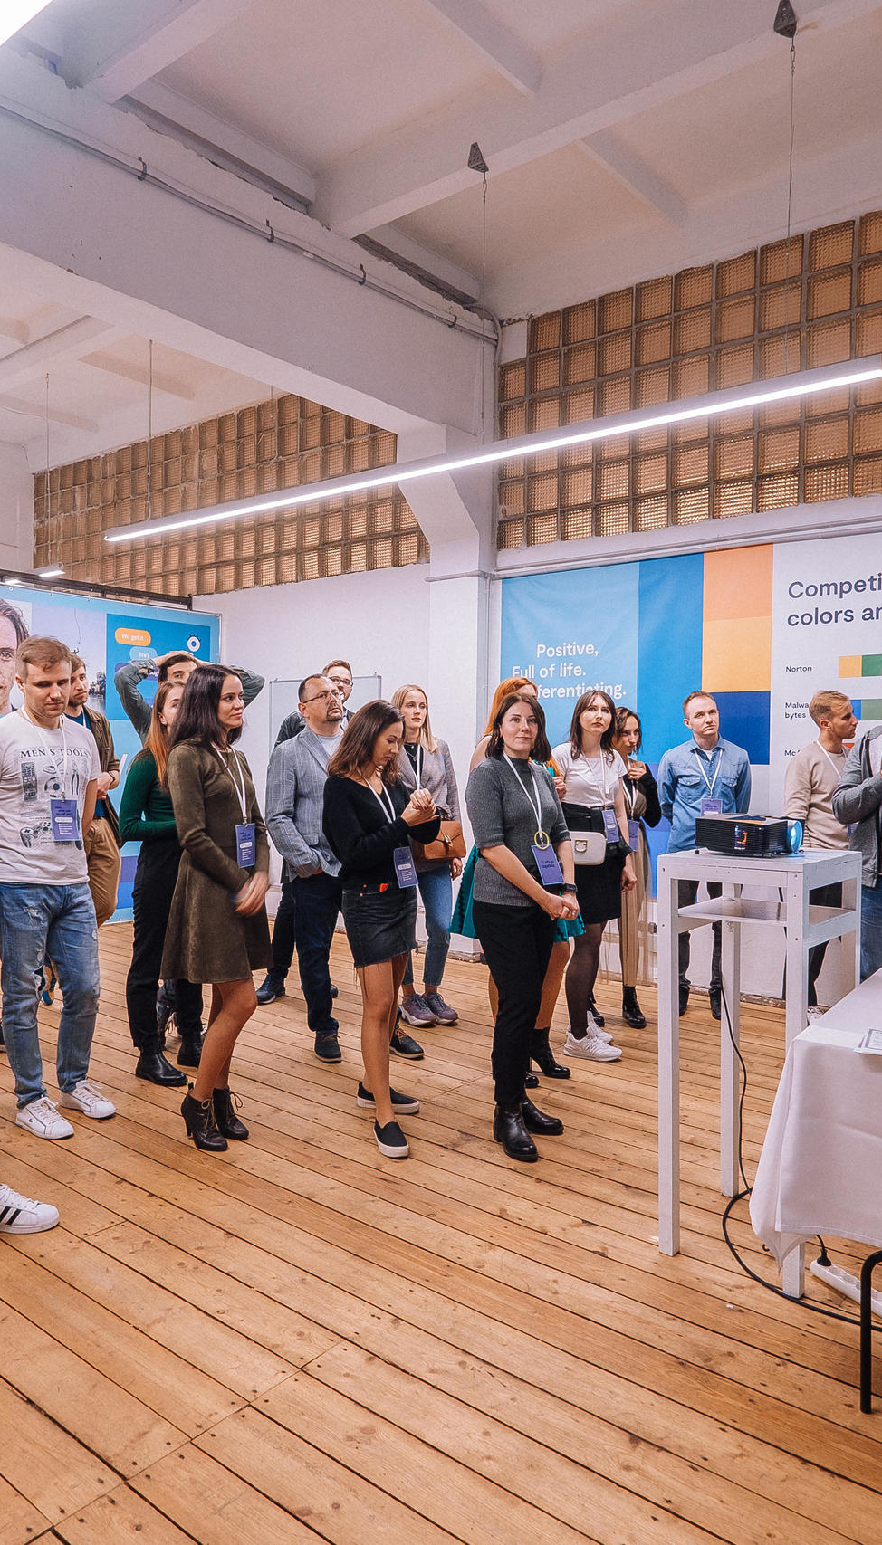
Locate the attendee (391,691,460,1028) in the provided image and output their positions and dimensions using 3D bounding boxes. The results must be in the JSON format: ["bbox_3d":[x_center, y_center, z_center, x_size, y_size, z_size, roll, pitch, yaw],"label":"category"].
[{"bbox_3d":[-0.082,0.400,4.944,0.420,1.703,0.310,0,2,-25],"label":"attendee"}]

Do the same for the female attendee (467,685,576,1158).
[{"bbox_3d":[0.304,0.508,3.392,0.430,1.573,0.320,-1,2,-34],"label":"female attendee"}]

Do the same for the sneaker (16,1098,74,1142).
[{"bbox_3d":[-1.447,1.244,3.546,0.295,0.110,0.105,1,2,32],"label":"sneaker"}]

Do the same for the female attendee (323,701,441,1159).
[{"bbox_3d":[-0.198,0.519,3.552,0.430,1.580,0.450,-1,2,-43],"label":"female attendee"}]

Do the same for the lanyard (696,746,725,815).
[{"bbox_3d":[1.385,0.080,5.020,0.160,0.420,0.140,1,1,12],"label":"lanyard"}]

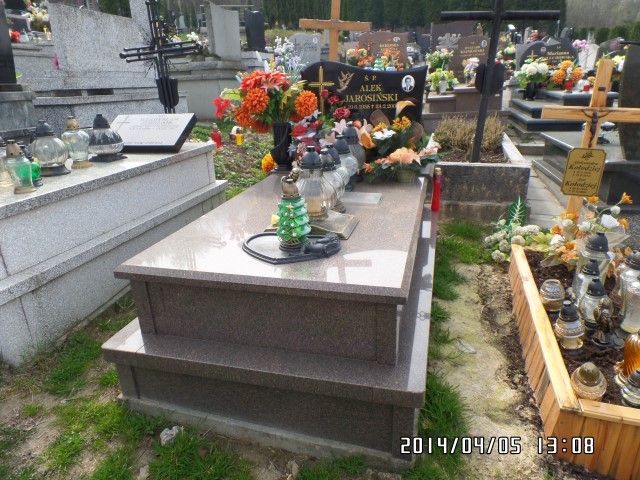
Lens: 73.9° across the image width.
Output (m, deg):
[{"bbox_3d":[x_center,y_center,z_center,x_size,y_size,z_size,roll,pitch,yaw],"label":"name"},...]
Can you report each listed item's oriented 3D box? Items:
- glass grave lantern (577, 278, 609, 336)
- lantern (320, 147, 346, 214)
[{"bbox_3d":[1.275,0.318,1.986,0.144,0.288,0.144,-3,20,17],"label":"glass grave lantern"},{"bbox_3d":[0.056,-0.308,2.148,0.133,0.313,0.133,-3,22,1],"label":"lantern"}]

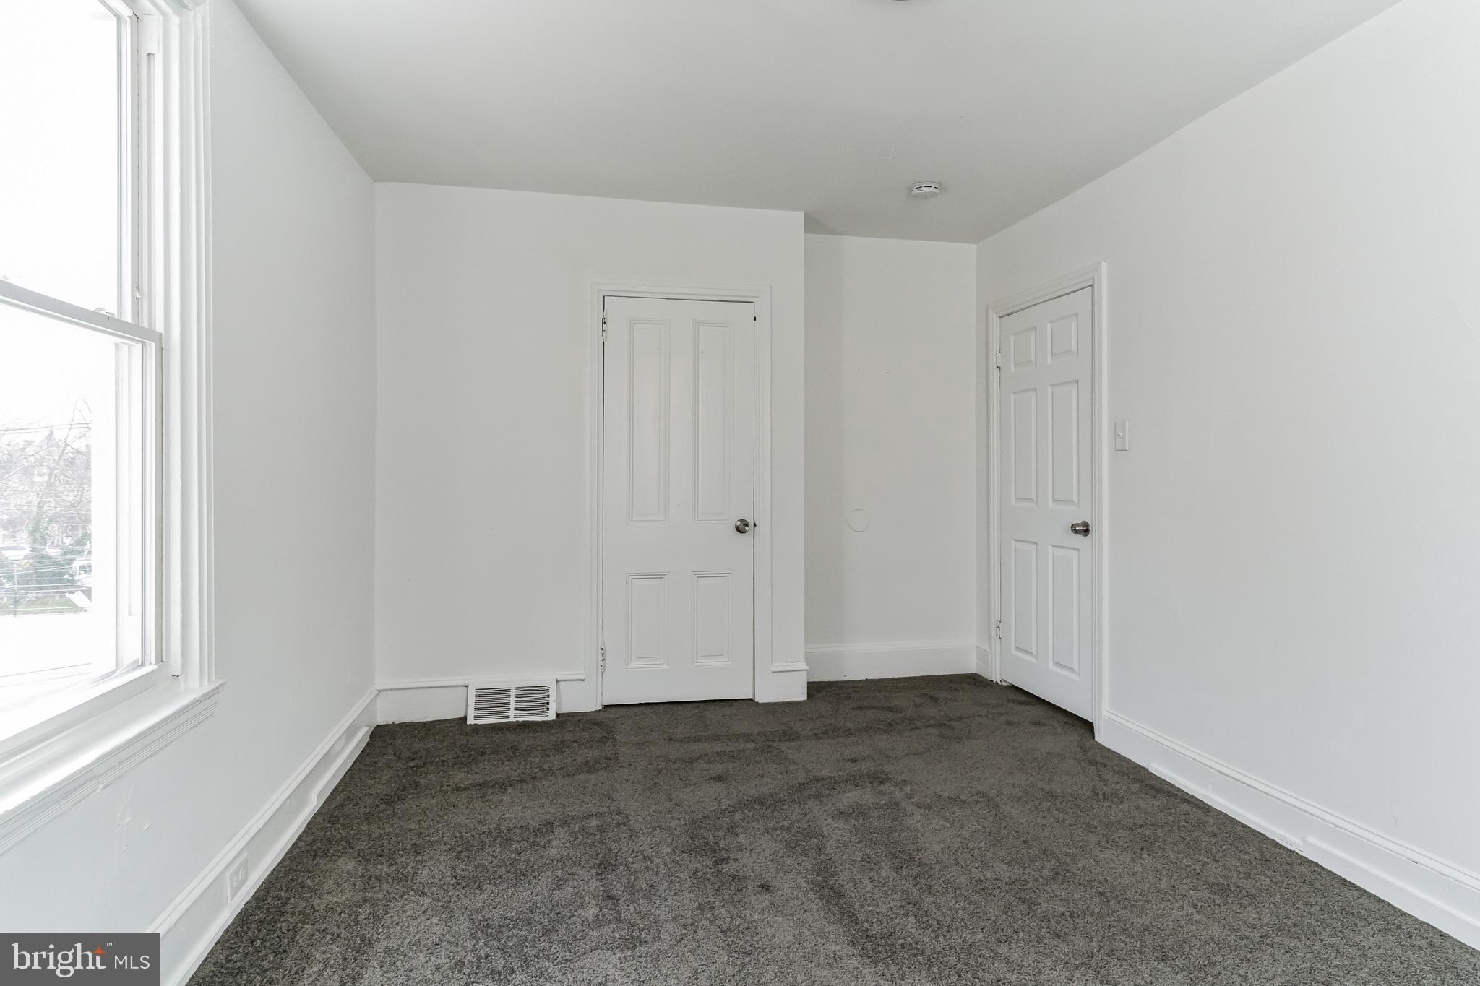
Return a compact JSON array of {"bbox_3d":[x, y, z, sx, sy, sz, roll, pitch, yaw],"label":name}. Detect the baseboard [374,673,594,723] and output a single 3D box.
[{"bbox_3d":[-1.227,0.988,3.784,1.010,0.214,0.033,0,1,-12],"label":"baseboard"}]

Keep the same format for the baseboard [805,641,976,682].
[{"bbox_3d":[0.834,0.973,4.520,1.130,0.208,0.033,0,1,-12],"label":"baseboard"}]

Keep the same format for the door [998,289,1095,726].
[{"bbox_3d":[1.541,0.039,3.939,0.045,1.987,0.801,0,1,-12],"label":"door"}]

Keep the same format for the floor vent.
[{"bbox_3d":[-1.097,1.002,3.762,0.409,0.190,0.065,0,1,-12],"label":"floor vent"}]

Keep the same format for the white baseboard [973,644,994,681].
[{"bbox_3d":[1.403,0.971,4.511,0.030,0.197,0.241,0,1,-12],"label":"white baseboard"}]

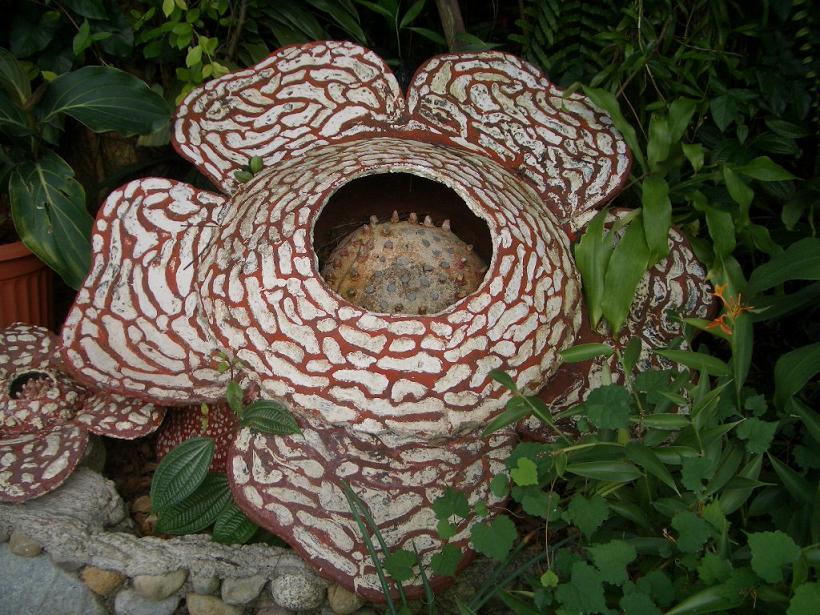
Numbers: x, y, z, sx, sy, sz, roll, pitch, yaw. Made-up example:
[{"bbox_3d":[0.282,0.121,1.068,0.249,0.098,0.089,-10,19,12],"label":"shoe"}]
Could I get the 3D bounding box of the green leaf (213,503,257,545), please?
[{"bbox_3d":[-0.298,0.365,1.400,0.069,0.015,0.085,19,53,6],"label":"green leaf"}]

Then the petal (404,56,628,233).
[{"bbox_3d":[0.226,-0.352,1.746,0.476,0.097,0.417,3,65,1],"label":"petal"}]

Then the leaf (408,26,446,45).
[{"bbox_3d":[0.040,-0.656,2.000,0.111,0.011,0.038,27,70,12],"label":"leaf"}]

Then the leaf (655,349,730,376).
[{"bbox_3d":[0.513,0.101,1.503,0.138,0.020,0.040,17,66,22],"label":"leaf"}]

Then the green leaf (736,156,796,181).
[{"bbox_3d":[0.752,-0.293,1.750,0.121,0.017,0.055,19,71,24],"label":"green leaf"}]

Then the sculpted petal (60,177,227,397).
[{"bbox_3d":[-0.491,-0.032,1.552,0.318,0.097,0.455,-4,60,-7],"label":"sculpted petal"}]

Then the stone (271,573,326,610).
[{"bbox_3d":[-0.175,0.445,1.300,0.086,0.052,0.058,0,28,0],"label":"stone"}]

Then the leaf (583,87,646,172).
[{"bbox_3d":[0.414,-0.356,1.668,0.044,0.029,0.221,-27,72,-9],"label":"leaf"}]

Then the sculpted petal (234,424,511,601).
[{"bbox_3d":[-0.064,0.342,1.370,0.450,0.090,0.280,0,60,0],"label":"sculpted petal"}]

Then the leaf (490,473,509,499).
[{"bbox_3d":[0.144,0.285,1.330,0.029,0.005,0.044,-4,61,3],"label":"leaf"}]

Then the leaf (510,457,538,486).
[{"bbox_3d":[0.199,0.286,1.422,0.053,0.010,0.054,-38,60,-20],"label":"leaf"}]

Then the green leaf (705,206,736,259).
[{"bbox_3d":[0.587,-0.141,1.584,0.043,0.107,0.020,-19,-15,13],"label":"green leaf"}]

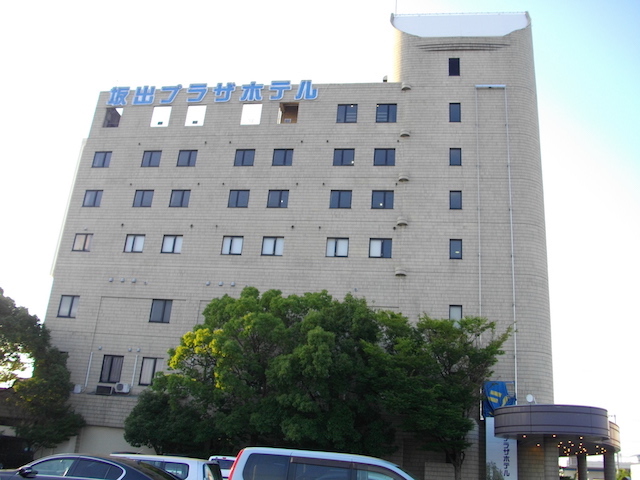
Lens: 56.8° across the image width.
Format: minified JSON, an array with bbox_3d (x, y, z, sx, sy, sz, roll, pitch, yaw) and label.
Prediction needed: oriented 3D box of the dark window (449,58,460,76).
[{"bbox_3d":[8.894,-11.371,39.047,0.682,1.402,0.120,1,-21,10],"label":"dark window"}]

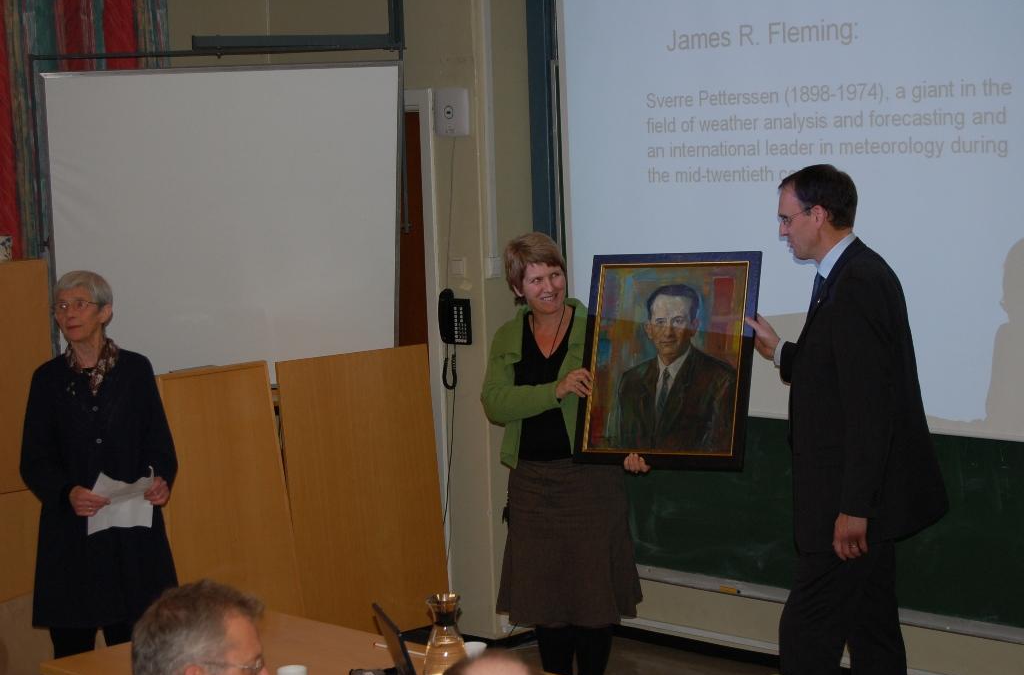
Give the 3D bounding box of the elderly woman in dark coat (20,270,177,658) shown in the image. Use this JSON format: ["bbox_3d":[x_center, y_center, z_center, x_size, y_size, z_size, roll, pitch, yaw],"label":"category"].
[{"bbox_3d":[-1.300,0.573,6.420,0.480,1.570,0.360,-4,6,-21],"label":"elderly woman in dark coat"}]

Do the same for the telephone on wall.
[{"bbox_3d":[-0.224,-0.073,7.731,0.056,0.208,0.140,-8,8,-44],"label":"telephone on wall"}]

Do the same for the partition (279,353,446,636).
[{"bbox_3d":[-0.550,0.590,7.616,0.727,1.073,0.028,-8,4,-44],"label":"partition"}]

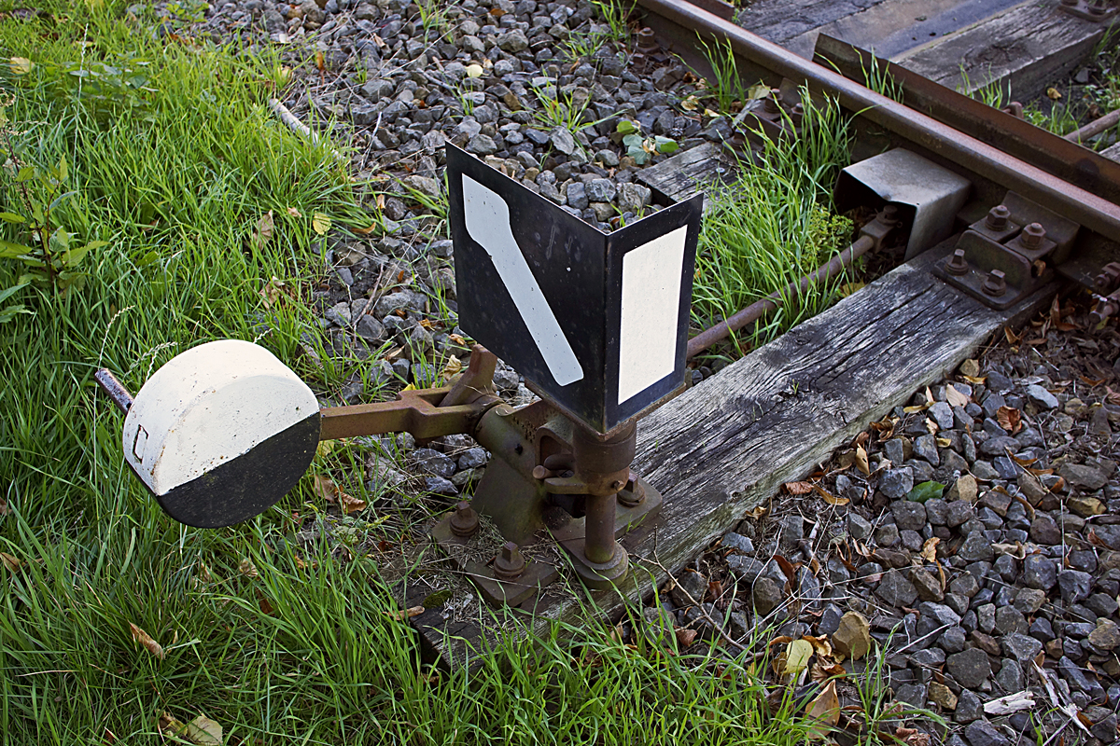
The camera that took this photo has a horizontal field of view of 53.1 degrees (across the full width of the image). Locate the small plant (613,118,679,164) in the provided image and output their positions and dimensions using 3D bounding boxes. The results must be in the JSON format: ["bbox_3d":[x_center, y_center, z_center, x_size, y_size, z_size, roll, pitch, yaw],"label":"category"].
[{"bbox_3d":[0.209,-0.568,2.741,0.155,0.080,0.140,0,41,0],"label":"small plant"}]

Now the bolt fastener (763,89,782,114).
[{"bbox_3d":[0.521,-0.660,2.711,0.045,0.052,0.045,-28,48,-27],"label":"bolt fastener"}]

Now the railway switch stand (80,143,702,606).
[{"bbox_3d":[-0.206,0.031,1.559,0.702,0.712,0.553,-28,48,-27],"label":"railway switch stand"}]

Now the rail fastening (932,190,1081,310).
[{"bbox_3d":[0.933,-0.265,2.323,0.240,0.134,0.176,-28,48,-27],"label":"rail fastening"}]

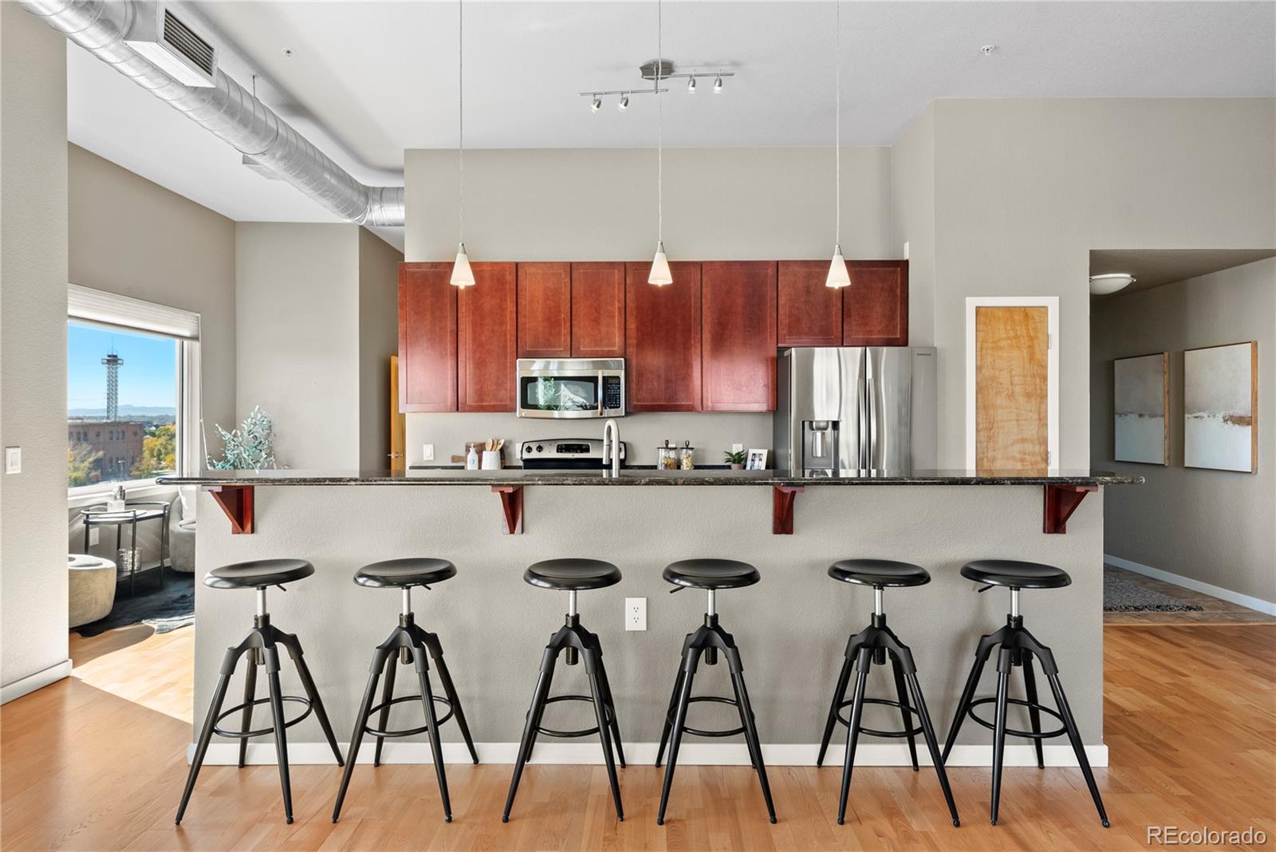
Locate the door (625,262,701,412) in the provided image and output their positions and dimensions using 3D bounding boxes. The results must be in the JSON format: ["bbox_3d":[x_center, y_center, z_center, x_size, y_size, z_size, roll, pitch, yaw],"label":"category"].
[{"bbox_3d":[0.182,-0.628,4.745,0.525,1.050,0.025,0,0,0],"label":"door"}]

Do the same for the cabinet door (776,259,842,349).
[{"bbox_3d":[1.210,-0.855,4.720,0.450,0.588,0.022,0,0,1],"label":"cabinet door"}]

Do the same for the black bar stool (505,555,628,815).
[{"bbox_3d":[-0.233,0.882,2.345,0.385,0.780,0.385,0,0,1],"label":"black bar stool"}]

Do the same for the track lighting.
[{"bbox_3d":[0.098,-1.990,3.945,0.880,0.180,0.260,0,0,4],"label":"track lighting"}]

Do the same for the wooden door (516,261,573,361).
[{"bbox_3d":[-0.657,-0.813,4.748,0.370,0.672,0.025,0,0,0],"label":"wooden door"}]

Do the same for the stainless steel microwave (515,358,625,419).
[{"bbox_3d":[-0.467,-0.261,4.885,0.754,0.418,0.390,0,0,1],"label":"stainless steel microwave"}]

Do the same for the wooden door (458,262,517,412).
[{"bbox_3d":[-1.066,-0.628,4.772,0.411,1.060,0.025,0,0,1],"label":"wooden door"}]

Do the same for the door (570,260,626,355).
[{"bbox_3d":[-0.275,-0.816,4.740,0.376,0.662,0.022,0,0,1],"label":"door"}]

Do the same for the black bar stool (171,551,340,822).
[{"bbox_3d":[-1.302,0.888,2.349,0.383,0.782,0.383,0,0,0],"label":"black bar stool"}]

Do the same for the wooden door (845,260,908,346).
[{"bbox_3d":[1.675,-0.862,4.747,0.449,0.606,0.025,0,0,1],"label":"wooden door"}]

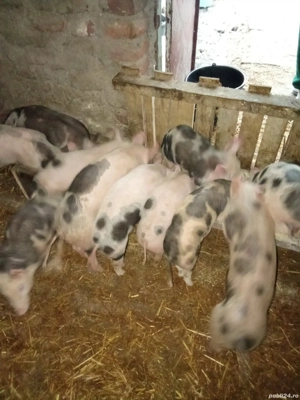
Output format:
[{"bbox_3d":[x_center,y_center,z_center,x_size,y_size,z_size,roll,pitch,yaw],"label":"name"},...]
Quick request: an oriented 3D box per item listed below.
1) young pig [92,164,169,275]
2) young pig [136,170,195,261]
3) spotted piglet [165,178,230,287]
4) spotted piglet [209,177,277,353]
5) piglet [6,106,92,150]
[{"bbox_3d":[-0.023,0.025,1.557,0.204,0.355,0.649,20,53,20],"label":"young pig"},{"bbox_3d":[0.143,0.027,1.551,0.194,0.345,0.592,20,53,20],"label":"young pig"},{"bbox_3d":[0.261,0.077,1.496,0.204,0.350,0.572,19,53,19],"label":"spotted piglet"},{"bbox_3d":[0.370,0.267,1.316,0.214,0.359,0.721,7,49,9],"label":"spotted piglet"},{"bbox_3d":[-0.560,-0.339,1.914,0.675,0.350,0.204,20,53,19],"label":"piglet"}]

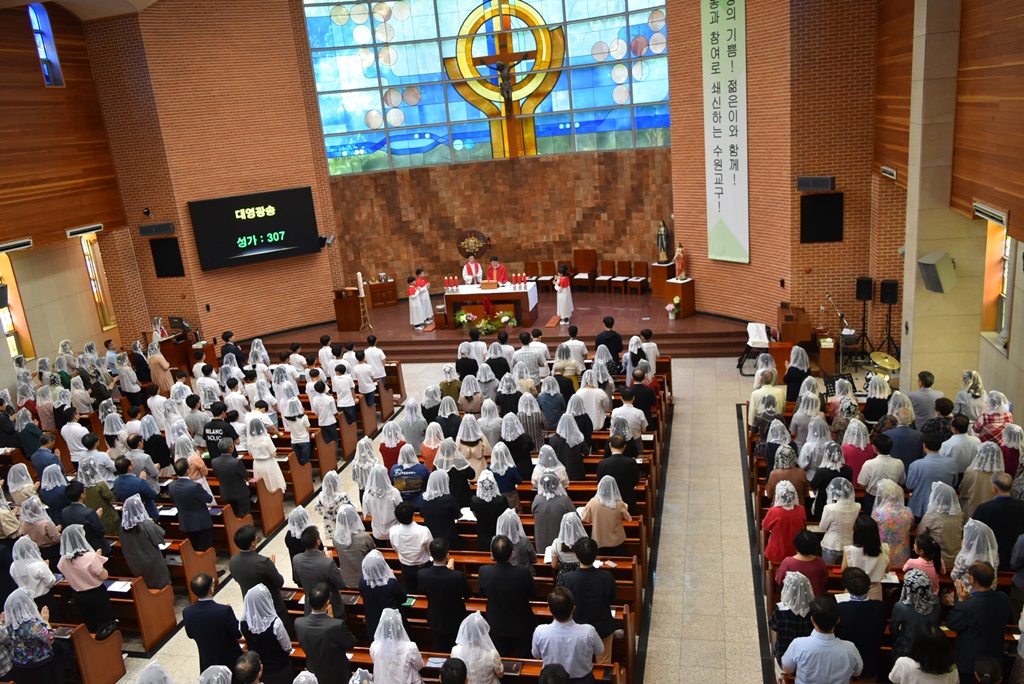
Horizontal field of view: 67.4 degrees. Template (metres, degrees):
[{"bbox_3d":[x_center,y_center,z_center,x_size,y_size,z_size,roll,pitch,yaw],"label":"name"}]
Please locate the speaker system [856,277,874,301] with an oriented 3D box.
[{"bbox_3d":[7.074,-1.060,15.408,0.280,0.420,0.260,2,18,25],"label":"speaker system"}]

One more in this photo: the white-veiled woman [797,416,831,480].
[{"bbox_3d":[3.958,1.720,9.972,0.460,1.580,0.380,-6,15,-3],"label":"white-veiled woman"}]

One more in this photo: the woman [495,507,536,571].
[{"bbox_3d":[0.090,2.501,8.329,0.450,1.562,0.400,-2,16,15],"label":"woman"}]

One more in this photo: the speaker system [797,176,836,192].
[{"bbox_3d":[6.158,-3.200,15.513,0.180,0.280,0.840,-25,22,-26],"label":"speaker system"}]

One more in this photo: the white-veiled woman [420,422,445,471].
[{"bbox_3d":[-0.978,1.815,10.629,0.430,1.516,0.360,-2,16,15],"label":"white-veiled woman"}]

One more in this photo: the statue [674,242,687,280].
[{"bbox_3d":[4.100,-1.969,18.663,0.250,0.900,0.290,-18,20,-35],"label":"statue"}]

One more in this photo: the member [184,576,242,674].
[{"bbox_3d":[-2.645,2.869,7.066,0.500,1.705,0.400,-2,16,15],"label":"member"}]

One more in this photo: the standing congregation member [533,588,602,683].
[{"bbox_3d":[0.488,2.874,6.574,0.520,1.760,0.380,-3,15,10],"label":"standing congregation member"}]

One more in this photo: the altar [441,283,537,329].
[{"bbox_3d":[-0.504,-0.953,20.315,2.278,0.926,1.170,-2,16,15],"label":"altar"}]

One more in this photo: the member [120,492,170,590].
[{"bbox_3d":[-4.451,2.641,9.569,0.480,1.600,0.400,-2,15,15],"label":"member"}]

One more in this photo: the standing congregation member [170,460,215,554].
[{"bbox_3d":[-4.219,2.322,10.304,0.500,1.700,0.420,0,16,19],"label":"standing congregation member"}]

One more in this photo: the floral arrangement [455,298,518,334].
[{"bbox_3d":[-0.719,-0.747,20.878,1.700,0.860,0.550,-2,15,15],"label":"floral arrangement"}]

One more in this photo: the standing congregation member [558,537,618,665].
[{"bbox_3d":[0.746,2.530,6.998,0.510,1.710,0.380,-2,16,15],"label":"standing congregation member"}]

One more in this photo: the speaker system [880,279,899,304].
[{"bbox_3d":[7.693,-1.022,15.650,0.340,0.520,0.320,0,16,21],"label":"speaker system"}]

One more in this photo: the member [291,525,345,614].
[{"bbox_3d":[-1.910,2.656,7.921,0.510,1.690,0.400,-1,17,17],"label":"member"}]

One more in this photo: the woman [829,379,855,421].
[{"bbox_3d":[4.529,1.233,10.595,0.450,1.545,0.370,-2,16,15],"label":"woman"}]

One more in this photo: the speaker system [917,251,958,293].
[{"bbox_3d":[6.443,-1.062,11.626,0.286,0.542,0.308,-37,25,-10],"label":"speaker system"}]

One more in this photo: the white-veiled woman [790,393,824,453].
[{"bbox_3d":[4.170,1.465,10.818,0.460,1.595,0.380,-5,15,3],"label":"white-veiled woman"}]

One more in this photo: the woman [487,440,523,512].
[{"bbox_3d":[-0.062,2.062,10.168,0.460,1.578,0.380,-3,15,10],"label":"woman"}]

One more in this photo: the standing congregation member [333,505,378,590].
[{"bbox_3d":[-1.772,2.591,8.870,0.470,1.551,0.380,-2,15,15],"label":"standing congregation member"}]

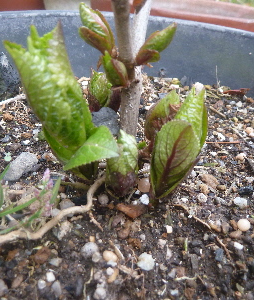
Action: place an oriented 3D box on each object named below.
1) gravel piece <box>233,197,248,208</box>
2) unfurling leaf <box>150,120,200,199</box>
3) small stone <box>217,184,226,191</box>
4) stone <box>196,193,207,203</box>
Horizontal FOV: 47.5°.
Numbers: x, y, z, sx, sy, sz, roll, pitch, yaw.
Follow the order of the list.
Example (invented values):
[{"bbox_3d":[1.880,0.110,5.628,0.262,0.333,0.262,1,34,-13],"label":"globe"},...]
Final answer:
[{"bbox_3d":[0.080,0.037,0.204,0.009,0.006,0.008,7,34,0],"label":"gravel piece"},{"bbox_3d":[0.019,0.004,0.115,0.017,0.034,0.010,19,19,9],"label":"unfurling leaf"},{"bbox_3d":[0.071,0.028,0.216,0.007,0.004,0.005,7,34,0],"label":"small stone"},{"bbox_3d":[0.053,0.034,0.204,0.007,0.005,0.006,7,34,0],"label":"stone"}]

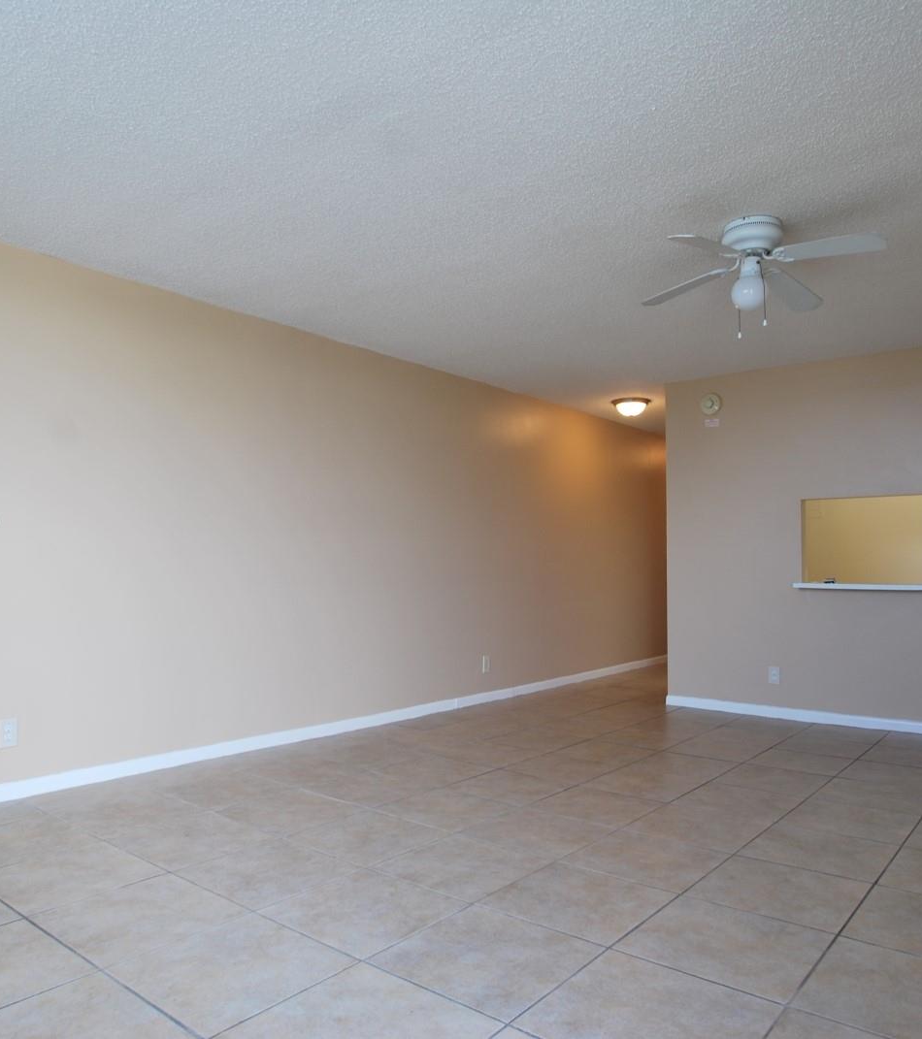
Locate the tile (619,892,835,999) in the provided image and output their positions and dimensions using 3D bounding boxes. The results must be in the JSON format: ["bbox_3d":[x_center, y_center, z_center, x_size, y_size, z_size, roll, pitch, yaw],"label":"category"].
[{"bbox_3d":[0.705,1.133,2.078,0.447,0.010,0.447,-4,-6,39],"label":"tile"}]

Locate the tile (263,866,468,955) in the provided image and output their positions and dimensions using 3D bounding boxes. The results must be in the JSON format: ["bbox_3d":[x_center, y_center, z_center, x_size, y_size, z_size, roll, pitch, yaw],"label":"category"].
[{"bbox_3d":[-0.281,1.150,2.299,0.447,0.010,0.447,-4,-6,39],"label":"tile"}]

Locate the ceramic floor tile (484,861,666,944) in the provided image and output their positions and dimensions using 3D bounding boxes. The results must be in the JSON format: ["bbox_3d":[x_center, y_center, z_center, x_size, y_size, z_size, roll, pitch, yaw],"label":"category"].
[{"bbox_3d":[0.359,1.165,2.373,0.450,0.010,0.450,-3,-6,39],"label":"ceramic floor tile"}]

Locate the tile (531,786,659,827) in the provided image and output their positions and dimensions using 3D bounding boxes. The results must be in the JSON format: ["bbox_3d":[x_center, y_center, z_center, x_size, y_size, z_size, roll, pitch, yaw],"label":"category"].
[{"bbox_3d":[0.577,1.229,3.346,0.447,0.010,0.447,-4,-6,39],"label":"tile"}]

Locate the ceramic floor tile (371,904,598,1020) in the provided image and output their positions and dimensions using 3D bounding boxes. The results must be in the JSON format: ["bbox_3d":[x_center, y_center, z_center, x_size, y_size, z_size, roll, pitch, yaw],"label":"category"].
[{"bbox_3d":[0.069,1.129,2.014,0.447,0.010,0.447,-4,-6,39],"label":"ceramic floor tile"}]

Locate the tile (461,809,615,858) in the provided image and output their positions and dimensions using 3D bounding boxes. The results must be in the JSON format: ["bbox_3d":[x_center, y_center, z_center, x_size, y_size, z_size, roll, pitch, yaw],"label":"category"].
[{"bbox_3d":[0.296,1.214,3.016,0.450,0.010,0.450,-3,-6,39],"label":"tile"}]

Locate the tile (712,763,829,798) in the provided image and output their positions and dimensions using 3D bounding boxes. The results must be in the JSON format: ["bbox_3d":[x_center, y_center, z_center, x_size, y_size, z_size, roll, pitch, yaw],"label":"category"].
[{"bbox_3d":[1.523,1.276,3.800,0.450,0.010,0.450,-3,-6,39],"label":"tile"}]

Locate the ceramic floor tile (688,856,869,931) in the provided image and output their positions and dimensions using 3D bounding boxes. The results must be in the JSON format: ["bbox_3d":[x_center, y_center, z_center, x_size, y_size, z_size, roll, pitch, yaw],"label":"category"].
[{"bbox_3d":[1.002,1.171,2.444,0.450,0.010,0.450,-3,-6,39],"label":"ceramic floor tile"}]

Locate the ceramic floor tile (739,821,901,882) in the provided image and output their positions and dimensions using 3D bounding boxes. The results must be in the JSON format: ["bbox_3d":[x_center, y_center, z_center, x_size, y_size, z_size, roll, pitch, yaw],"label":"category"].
[{"bbox_3d":[1.288,1.192,2.789,0.451,0.011,0.451,-4,-6,39],"label":"ceramic floor tile"}]

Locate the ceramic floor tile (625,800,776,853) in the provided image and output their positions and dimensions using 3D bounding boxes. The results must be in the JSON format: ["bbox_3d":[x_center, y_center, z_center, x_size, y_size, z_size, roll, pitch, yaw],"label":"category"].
[{"bbox_3d":[0.927,1.207,3.061,0.447,0.010,0.447,-4,-6,39],"label":"ceramic floor tile"}]

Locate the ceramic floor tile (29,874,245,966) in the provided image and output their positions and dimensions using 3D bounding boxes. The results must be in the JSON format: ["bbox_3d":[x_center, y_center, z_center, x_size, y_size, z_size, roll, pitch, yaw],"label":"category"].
[{"bbox_3d":[-0.917,1.146,2.235,0.447,0.010,0.447,-4,-6,39],"label":"ceramic floor tile"}]

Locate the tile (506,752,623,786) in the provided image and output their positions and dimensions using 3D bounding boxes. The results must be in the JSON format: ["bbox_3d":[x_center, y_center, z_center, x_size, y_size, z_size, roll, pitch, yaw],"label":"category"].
[{"bbox_3d":[0.524,1.291,4.018,0.450,0.010,0.450,-3,-6,39],"label":"tile"}]

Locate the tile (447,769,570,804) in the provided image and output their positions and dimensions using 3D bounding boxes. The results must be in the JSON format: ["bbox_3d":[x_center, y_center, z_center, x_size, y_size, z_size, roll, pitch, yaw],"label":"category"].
[{"bbox_3d":[0.233,1.259,3.653,0.451,0.011,0.451,-4,-6,39],"label":"tile"}]

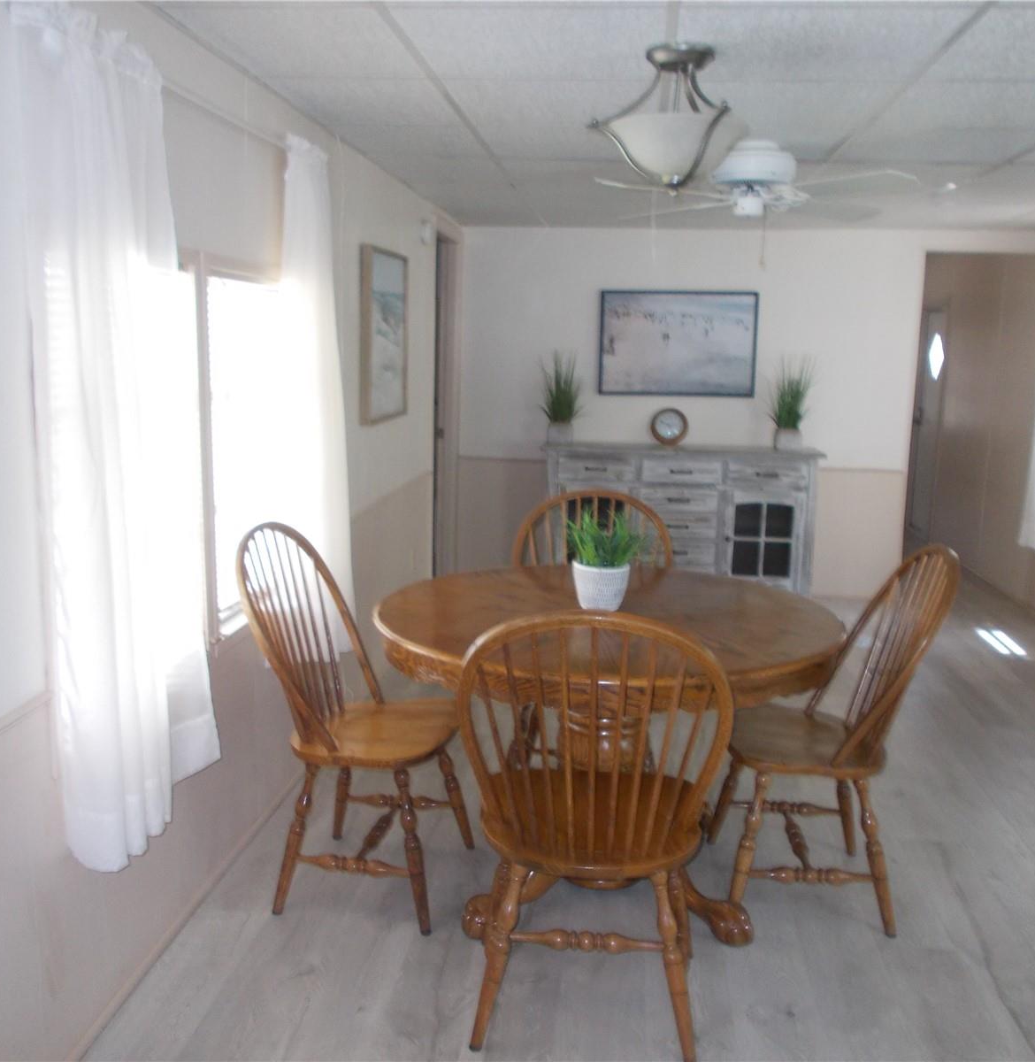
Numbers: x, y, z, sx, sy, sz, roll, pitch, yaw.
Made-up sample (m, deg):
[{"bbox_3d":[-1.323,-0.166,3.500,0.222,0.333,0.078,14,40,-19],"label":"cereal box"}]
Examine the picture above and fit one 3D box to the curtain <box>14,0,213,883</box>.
[{"bbox_3d":[-0.774,-0.154,2.196,0.145,1.588,0.609,2,10,6],"label":"curtain"}]

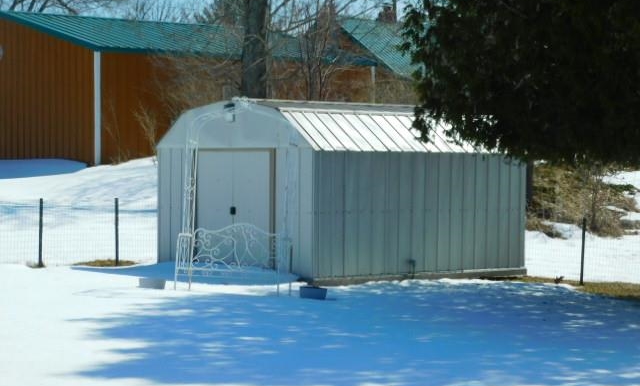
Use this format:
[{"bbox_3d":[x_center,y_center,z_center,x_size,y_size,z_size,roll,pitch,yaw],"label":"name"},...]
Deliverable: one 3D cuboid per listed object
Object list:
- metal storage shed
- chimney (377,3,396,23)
[{"bbox_3d":[0.330,-0.095,22.879,4.072,2.299,3.070,-1,2,-44],"label":"metal storage shed"},{"bbox_3d":[2.788,-7.426,70.000,0.550,0.950,0.550,-1,2,-44],"label":"chimney"}]

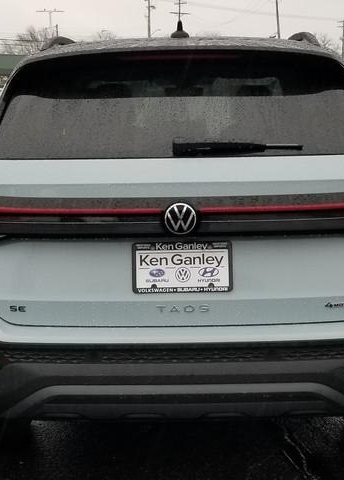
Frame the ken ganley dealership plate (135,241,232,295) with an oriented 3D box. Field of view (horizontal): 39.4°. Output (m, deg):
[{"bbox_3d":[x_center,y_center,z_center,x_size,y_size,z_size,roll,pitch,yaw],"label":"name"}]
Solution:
[{"bbox_3d":[0.034,0.087,1.500,0.312,0.160,0.020,-1,-2,0],"label":"ken ganley dealership plate"}]

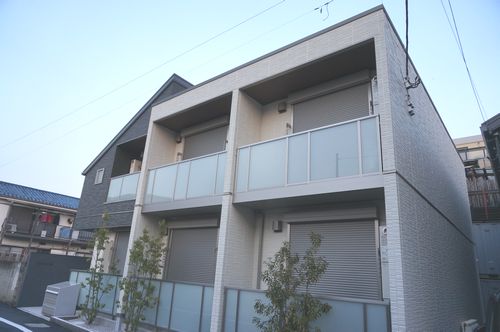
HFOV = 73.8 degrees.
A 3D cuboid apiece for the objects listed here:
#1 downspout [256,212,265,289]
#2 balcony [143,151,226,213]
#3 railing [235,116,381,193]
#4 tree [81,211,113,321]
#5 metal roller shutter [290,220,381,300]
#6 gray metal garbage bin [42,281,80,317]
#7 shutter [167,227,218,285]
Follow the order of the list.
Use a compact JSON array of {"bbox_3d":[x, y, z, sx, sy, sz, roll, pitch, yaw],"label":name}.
[{"bbox_3d":[0.212,2.284,7.248,0.080,2.541,0.080,-11,-23,37],"label":"downspout"},{"bbox_3d":[-1.515,0.611,8.806,3.103,1.270,0.929,-11,-23,37],"label":"balcony"},{"bbox_3d":[0.938,-0.121,6.463,3.145,1.040,0.070,-11,-23,37],"label":"railing"},{"bbox_3d":[-4.128,2.785,9.178,0.800,2.890,0.800,-11,-23,37],"label":"tree"},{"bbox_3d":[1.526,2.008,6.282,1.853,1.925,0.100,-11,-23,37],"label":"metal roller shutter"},{"bbox_3d":[-5.501,3.859,9.727,0.840,0.880,0.570,-11,-23,37],"label":"gray metal garbage bin"},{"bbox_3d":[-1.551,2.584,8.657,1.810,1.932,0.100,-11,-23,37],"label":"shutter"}]

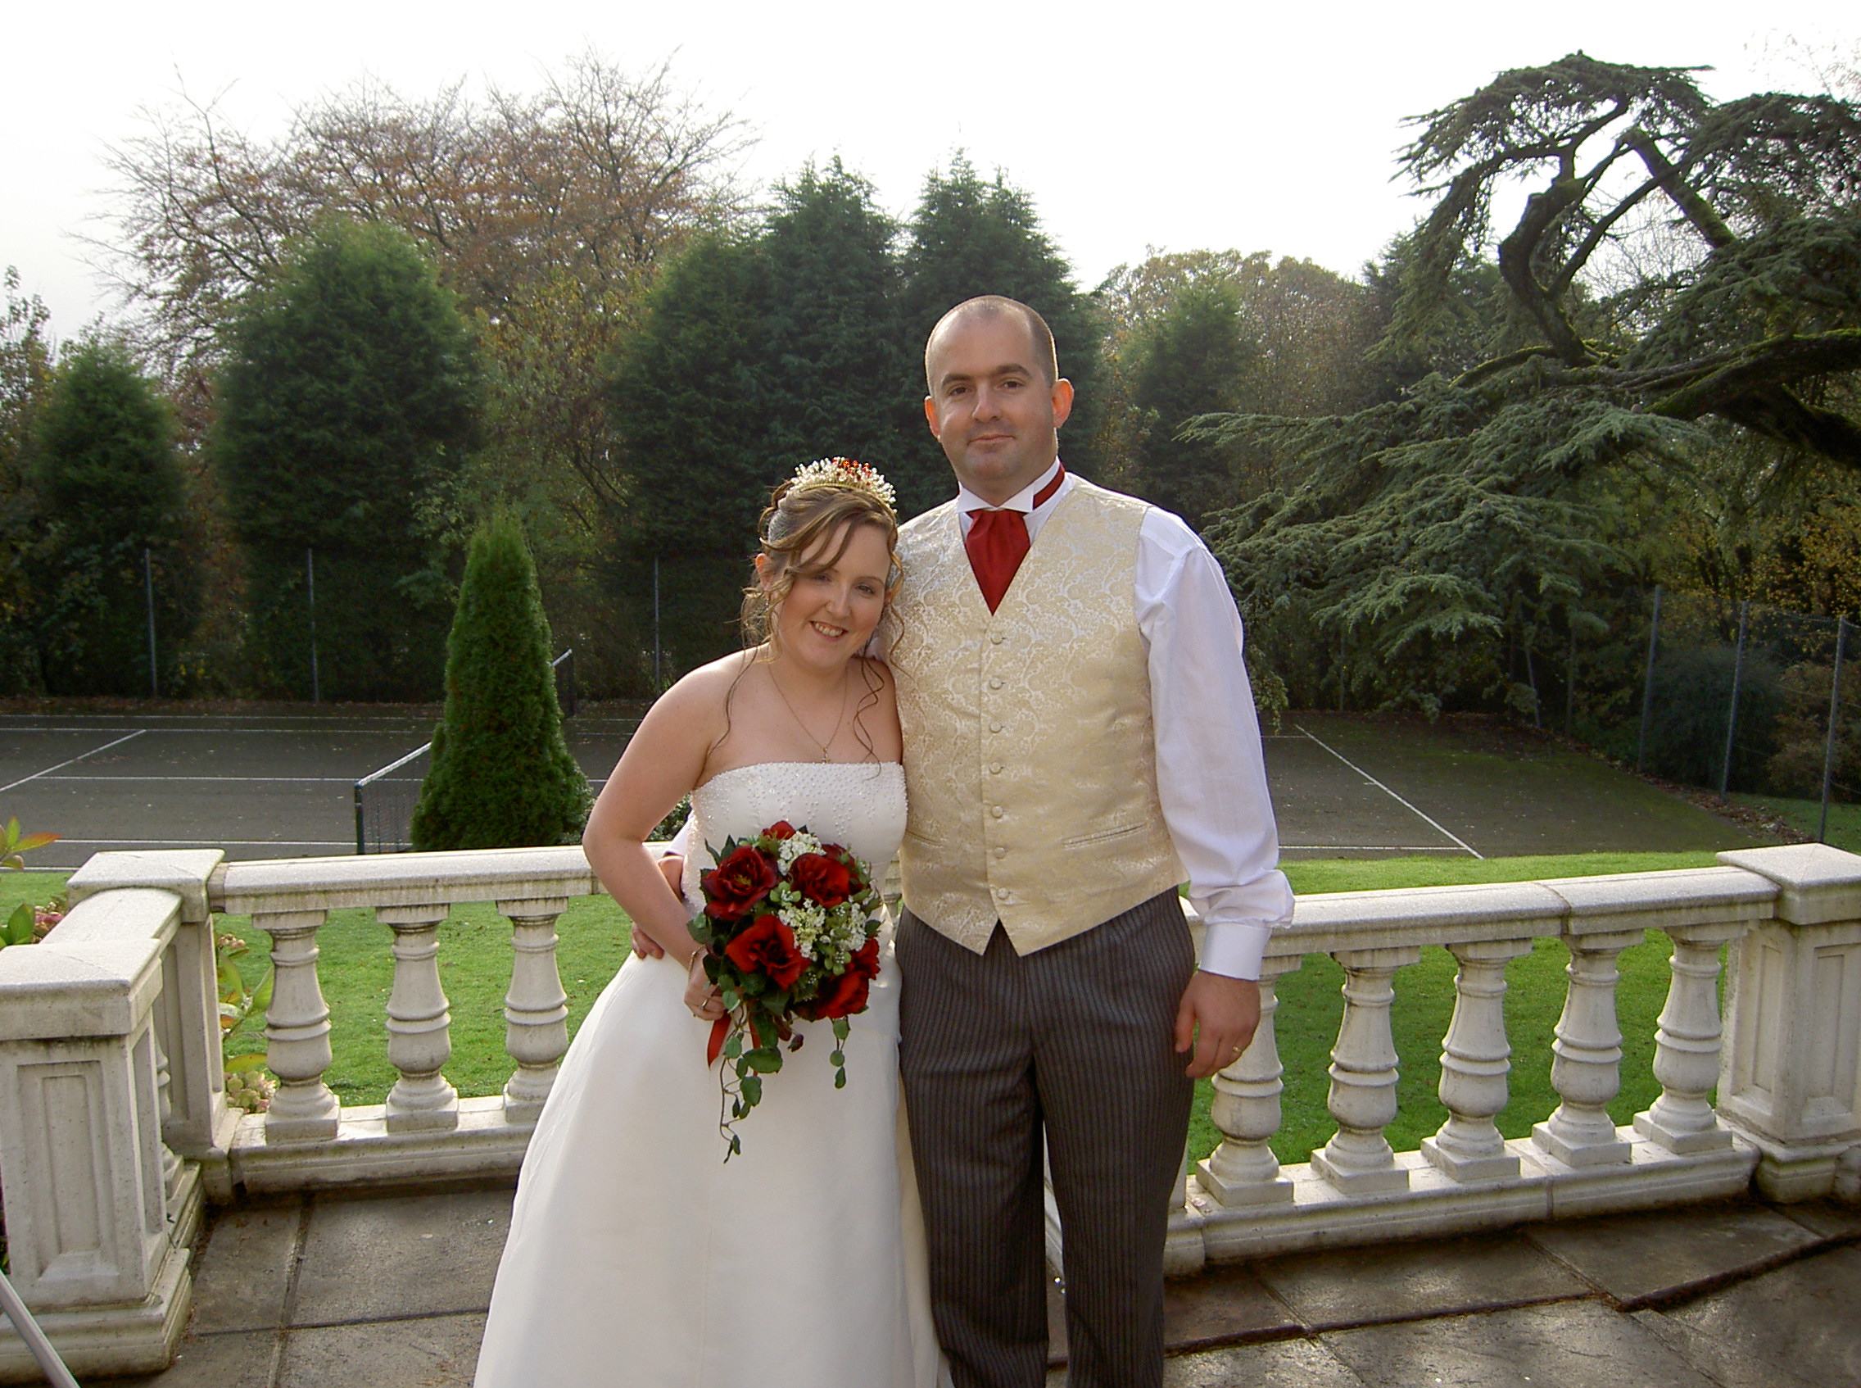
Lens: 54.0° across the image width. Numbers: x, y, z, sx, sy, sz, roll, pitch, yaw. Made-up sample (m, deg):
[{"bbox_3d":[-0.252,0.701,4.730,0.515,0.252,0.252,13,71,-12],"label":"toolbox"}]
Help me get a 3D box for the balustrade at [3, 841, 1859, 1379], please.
[{"bbox_3d":[0.214,0.740,4.095,4.201,0.749,1.063,-1,8,-11],"label":"balustrade"}]

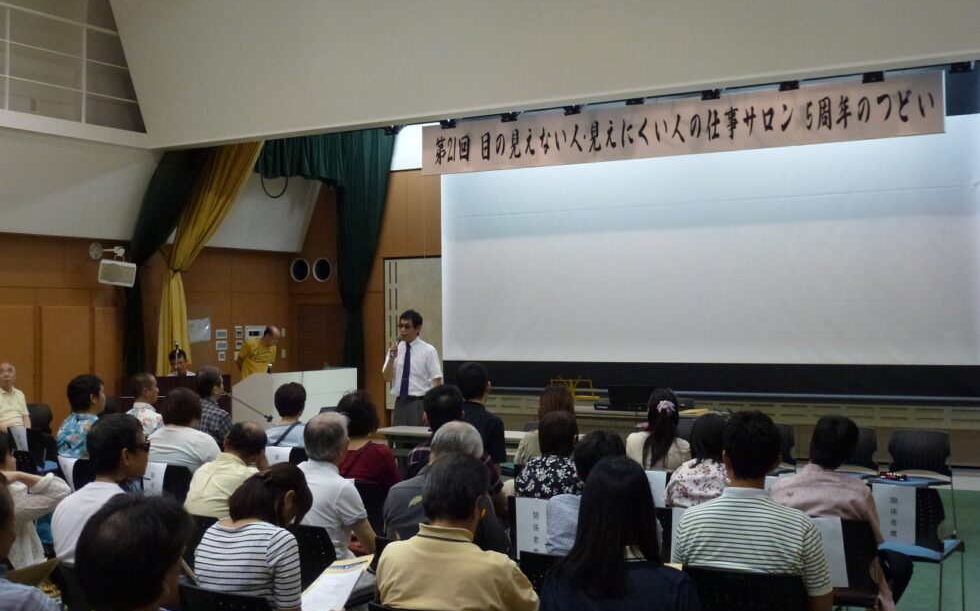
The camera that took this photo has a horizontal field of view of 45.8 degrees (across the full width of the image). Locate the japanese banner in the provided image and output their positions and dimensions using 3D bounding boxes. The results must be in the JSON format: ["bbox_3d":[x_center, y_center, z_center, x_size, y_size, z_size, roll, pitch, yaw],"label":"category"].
[{"bbox_3d":[1.465,-1.577,10.384,4.898,0.490,0.030,-1,-1,29],"label":"japanese banner"}]

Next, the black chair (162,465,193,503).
[{"bbox_3d":[-1.745,1.324,6.976,0.470,0.770,0.540,-1,-1,34],"label":"black chair"}]

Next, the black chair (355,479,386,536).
[{"bbox_3d":[-0.619,1.342,6.428,0.500,0.785,0.500,-1,-1,30],"label":"black chair"}]

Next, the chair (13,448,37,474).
[{"bbox_3d":[-2.959,1.351,7.919,0.470,0.770,0.540,-1,-1,42],"label":"chair"}]

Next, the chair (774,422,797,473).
[{"bbox_3d":[2.037,1.320,8.958,0.470,0.770,0.540,-1,-1,35],"label":"chair"}]

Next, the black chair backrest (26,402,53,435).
[{"bbox_3d":[-4.866,1.239,12.400,0.130,0.370,0.450,-1,-1,42],"label":"black chair backrest"}]

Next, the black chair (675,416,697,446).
[{"bbox_3d":[1.513,1.334,9.503,0.470,0.770,0.540,-1,-1,35],"label":"black chair"}]

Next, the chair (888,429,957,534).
[{"bbox_3d":[3.080,1.303,8.469,0.490,0.785,0.530,-1,-1,37],"label":"chair"}]

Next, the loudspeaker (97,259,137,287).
[{"bbox_3d":[-4.011,-0.358,12.468,0.375,0.255,0.230,8,6,-23],"label":"loudspeaker"}]

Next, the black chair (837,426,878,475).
[{"bbox_3d":[2.555,1.309,8.575,0.470,0.770,0.540,-1,-1,35],"label":"black chair"}]

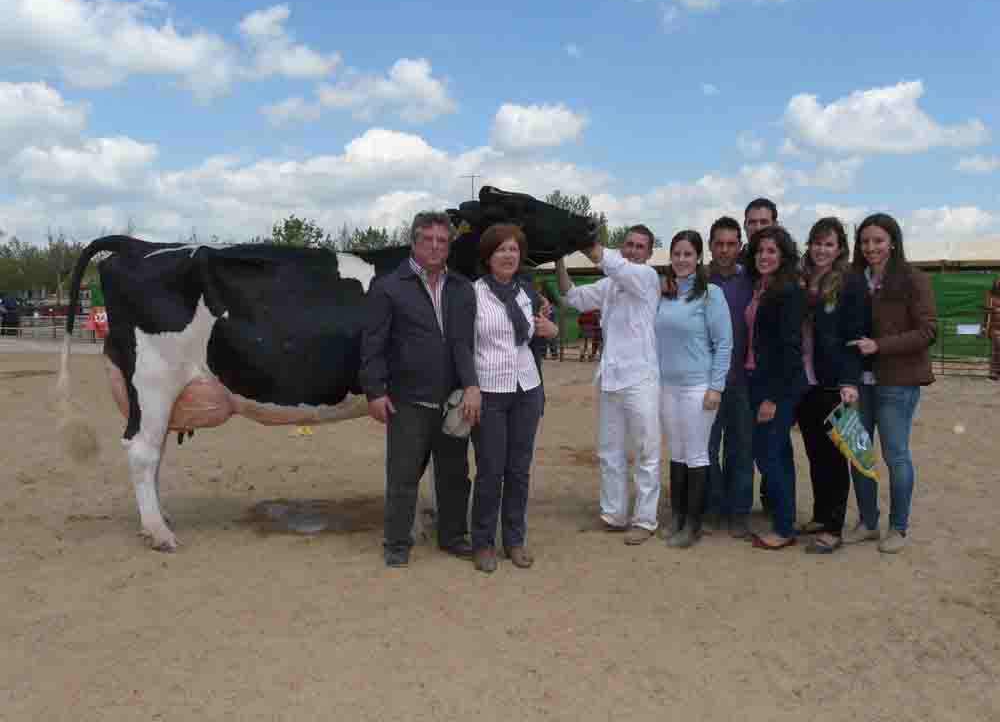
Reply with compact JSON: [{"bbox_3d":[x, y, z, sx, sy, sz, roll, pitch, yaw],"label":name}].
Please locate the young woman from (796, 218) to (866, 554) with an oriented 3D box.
[{"bbox_3d":[1.705,0.116,4.197,0.460,1.694,0.400,2,5,30],"label":"young woman"}]

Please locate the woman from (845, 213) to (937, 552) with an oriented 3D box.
[{"bbox_3d":[2.026,0.103,4.196,0.480,1.719,0.420,2,5,31],"label":"woman"}]

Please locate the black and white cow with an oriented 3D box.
[{"bbox_3d":[-0.920,-0.016,4.460,2.880,1.920,0.720,0,4,-6],"label":"black and white cow"}]

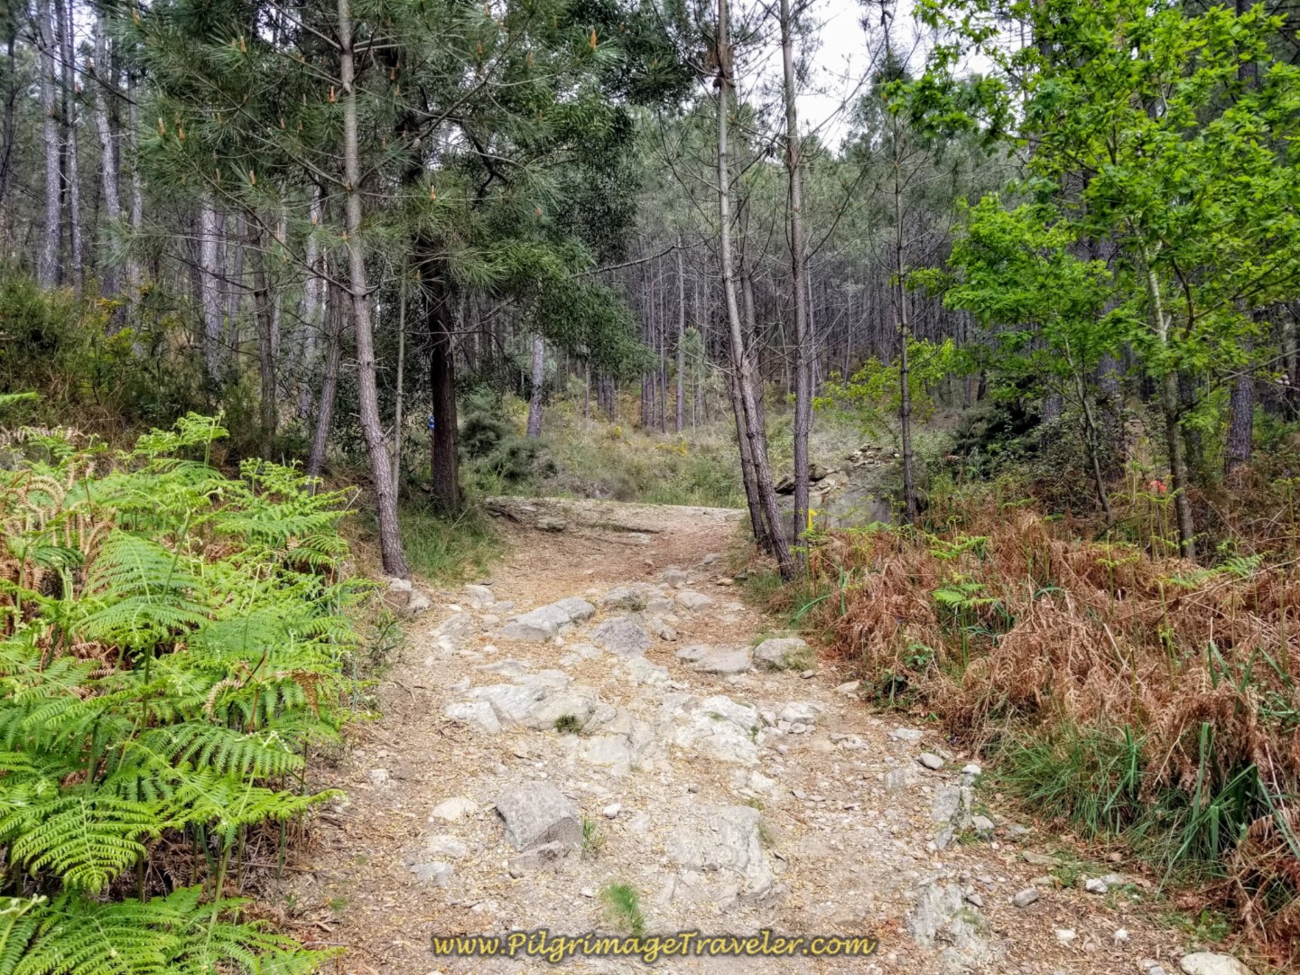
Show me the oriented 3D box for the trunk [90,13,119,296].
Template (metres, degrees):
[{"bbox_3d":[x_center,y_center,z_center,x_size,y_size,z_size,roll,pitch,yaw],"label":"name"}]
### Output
[{"bbox_3d":[-11.118,-6.795,19.942,0.291,5.751,0.250,-2,1,-29],"label":"trunk"}]

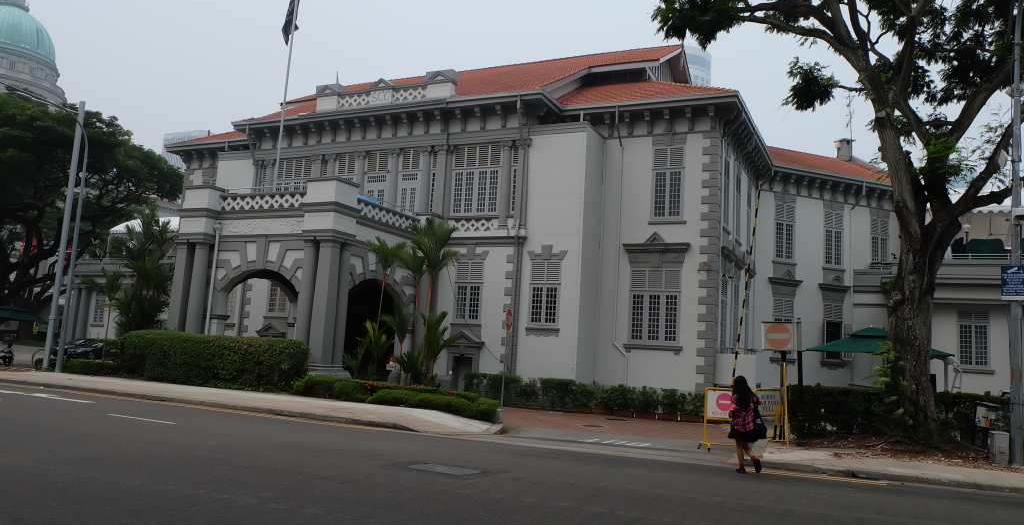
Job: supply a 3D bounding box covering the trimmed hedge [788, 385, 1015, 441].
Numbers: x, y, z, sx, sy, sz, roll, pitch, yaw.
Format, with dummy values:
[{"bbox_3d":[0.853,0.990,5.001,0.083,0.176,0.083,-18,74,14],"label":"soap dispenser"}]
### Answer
[{"bbox_3d":[9.094,3.680,17.493,4.900,1.280,0.800,2,-7,8],"label":"trimmed hedge"}]

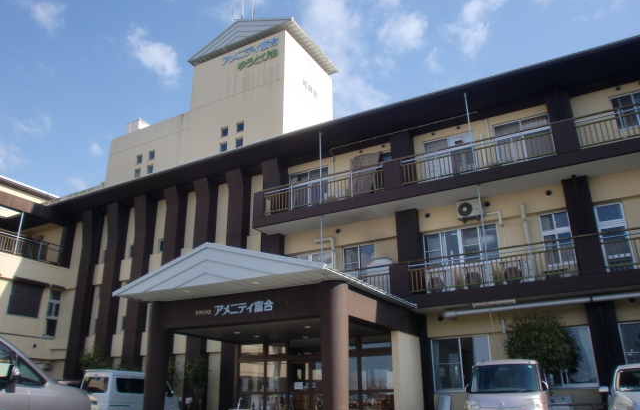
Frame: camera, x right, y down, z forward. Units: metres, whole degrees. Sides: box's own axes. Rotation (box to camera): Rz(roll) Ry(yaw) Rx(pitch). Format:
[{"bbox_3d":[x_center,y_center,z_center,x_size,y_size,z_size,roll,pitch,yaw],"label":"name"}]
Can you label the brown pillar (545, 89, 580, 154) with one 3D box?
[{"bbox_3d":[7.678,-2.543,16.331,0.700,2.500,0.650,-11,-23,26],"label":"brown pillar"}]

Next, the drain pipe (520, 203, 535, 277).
[{"bbox_3d":[5.988,1.065,14.804,0.128,2.343,0.170,-12,-23,26],"label":"drain pipe"}]

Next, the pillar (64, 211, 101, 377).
[{"bbox_3d":[-10.525,4.584,22.735,0.682,9.159,0.738,-12,-23,26],"label":"pillar"}]

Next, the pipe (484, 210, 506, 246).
[{"bbox_3d":[5.208,0.746,15.330,0.483,1.122,0.114,-12,-23,26],"label":"pipe"}]

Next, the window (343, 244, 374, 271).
[{"bbox_3d":[1.332,2.049,17.310,1.193,1.434,0.099,-12,-23,26],"label":"window"}]

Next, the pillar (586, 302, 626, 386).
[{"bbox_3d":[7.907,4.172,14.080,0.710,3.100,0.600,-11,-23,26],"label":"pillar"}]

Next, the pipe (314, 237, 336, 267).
[{"bbox_3d":[0.211,1.916,19.478,0.970,1.320,0.130,-11,-23,26],"label":"pipe"}]

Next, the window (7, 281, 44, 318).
[{"bbox_3d":[-13.681,4.446,24.174,0.120,1.530,1.580,-11,-23,26],"label":"window"}]

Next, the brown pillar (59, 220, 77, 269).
[{"bbox_3d":[-12.137,1.882,24.812,0.383,2.386,0.511,-12,-23,26],"label":"brown pillar"}]

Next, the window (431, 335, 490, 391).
[{"bbox_3d":[4.411,4.945,16.067,1.830,1.630,0.120,-11,-23,26],"label":"window"}]

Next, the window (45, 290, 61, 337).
[{"bbox_3d":[-12.089,4.899,23.416,0.114,2.002,0.525,-12,-23,26],"label":"window"}]

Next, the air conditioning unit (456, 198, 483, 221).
[{"bbox_3d":[4.988,0.183,17.131,0.790,0.590,0.310,-11,-23,26],"label":"air conditioning unit"}]

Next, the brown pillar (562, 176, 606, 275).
[{"bbox_3d":[7.236,0.694,14.143,0.625,2.954,0.568,-12,-23,26],"label":"brown pillar"}]

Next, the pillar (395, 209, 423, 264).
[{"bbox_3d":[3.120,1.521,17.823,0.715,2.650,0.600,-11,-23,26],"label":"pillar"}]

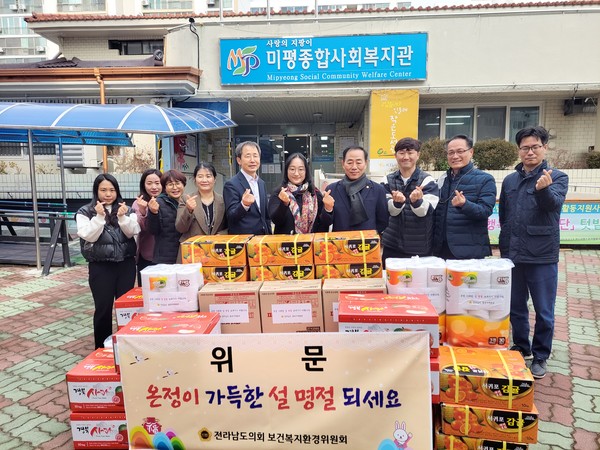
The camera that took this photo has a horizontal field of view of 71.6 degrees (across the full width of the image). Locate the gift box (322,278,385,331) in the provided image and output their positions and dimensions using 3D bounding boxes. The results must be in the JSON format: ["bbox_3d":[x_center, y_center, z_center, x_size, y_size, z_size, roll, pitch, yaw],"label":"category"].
[{"bbox_3d":[0.343,0.529,2.603,0.378,0.330,0.220,-1,8,6],"label":"gift box"}]

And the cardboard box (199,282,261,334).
[{"bbox_3d":[-0.438,0.564,2.732,0.378,0.330,0.220,-2,8,1],"label":"cardboard box"}]

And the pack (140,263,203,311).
[{"bbox_3d":[-0.819,0.519,2.766,0.356,0.475,0.240,-2,8,0],"label":"pack"}]

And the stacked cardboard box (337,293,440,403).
[{"bbox_3d":[0.471,0.641,2.260,0.495,0.416,0.385,-1,8,9],"label":"stacked cardboard box"}]

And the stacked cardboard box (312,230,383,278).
[{"bbox_3d":[0.328,0.235,2.895,0.435,0.316,0.310,-2,8,4],"label":"stacked cardboard box"}]

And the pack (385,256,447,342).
[{"bbox_3d":[0.741,0.477,2.665,0.356,0.475,0.240,0,8,12],"label":"pack"}]

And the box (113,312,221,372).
[{"bbox_3d":[-0.747,0.673,2.423,0.495,0.208,0.365,-2,8,2],"label":"box"}]

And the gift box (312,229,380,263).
[{"bbox_3d":[0.325,0.157,2.885,0.435,0.158,0.310,-2,8,4],"label":"gift box"}]

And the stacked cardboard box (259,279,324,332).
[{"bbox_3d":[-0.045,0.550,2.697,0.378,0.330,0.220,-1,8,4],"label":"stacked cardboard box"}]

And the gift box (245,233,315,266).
[{"bbox_3d":[-0.118,0.170,2.912,0.435,0.158,0.310,-2,8,2],"label":"gift box"}]

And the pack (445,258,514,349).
[{"bbox_3d":[1.101,0.478,2.582,0.356,0.475,0.240,0,8,15],"label":"pack"}]

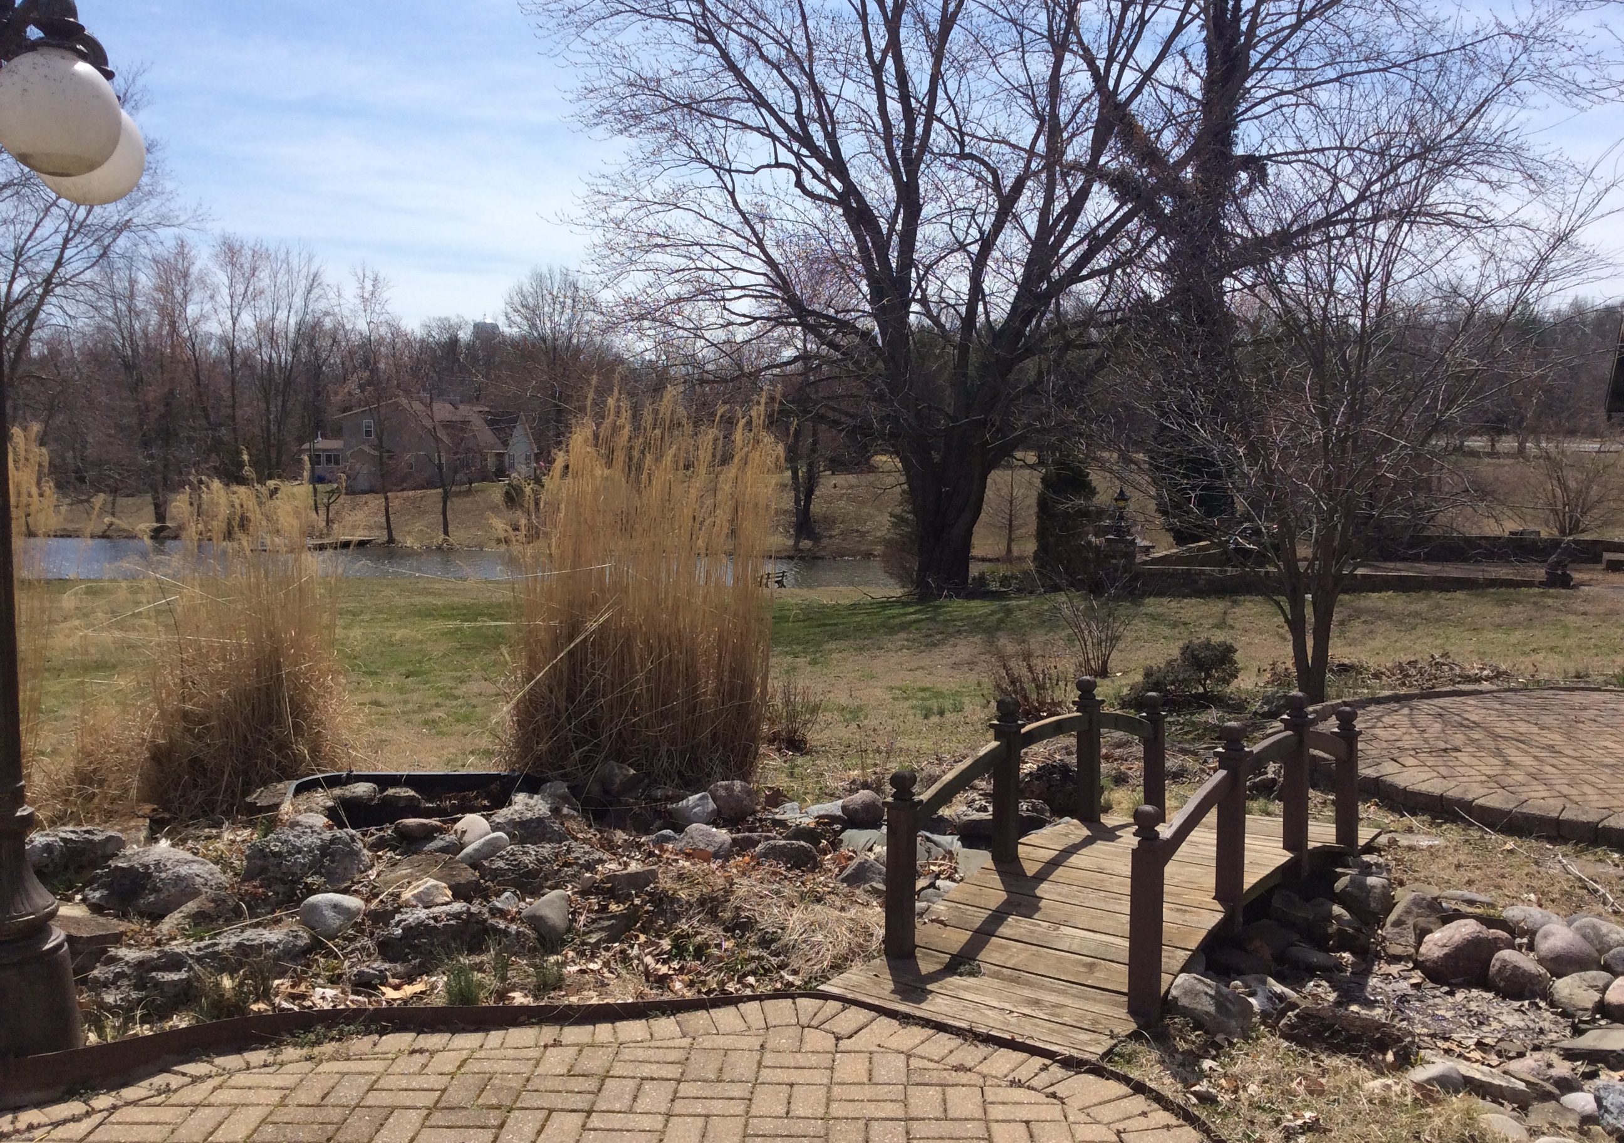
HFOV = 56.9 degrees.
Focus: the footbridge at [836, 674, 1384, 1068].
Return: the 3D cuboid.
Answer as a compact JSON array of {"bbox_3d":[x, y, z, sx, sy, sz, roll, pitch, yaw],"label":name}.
[{"bbox_3d":[1.246,0.857,5.519,0.930,0.810,2.980,3,5,34],"label":"footbridge"}]

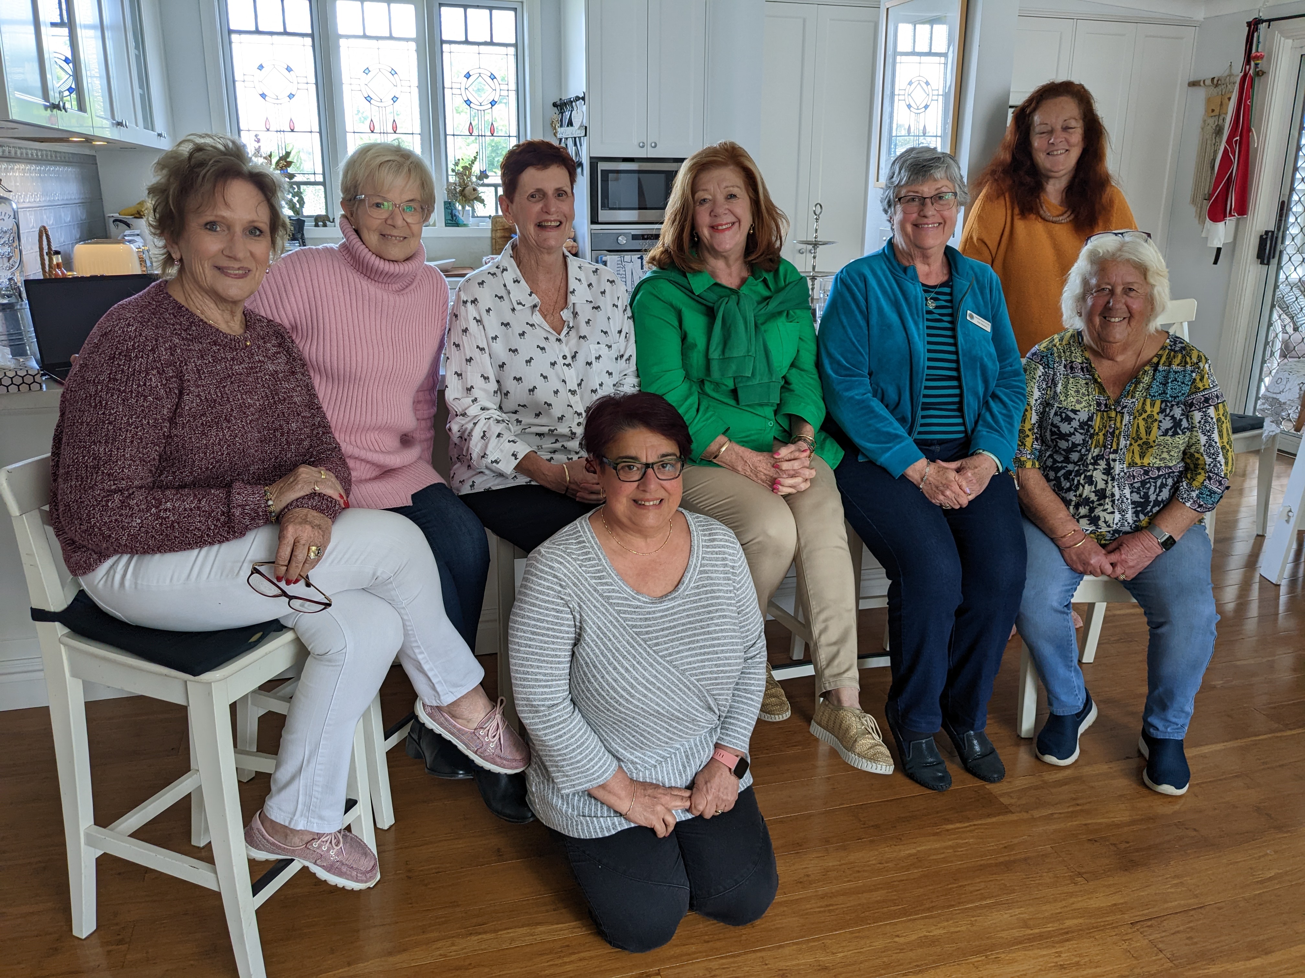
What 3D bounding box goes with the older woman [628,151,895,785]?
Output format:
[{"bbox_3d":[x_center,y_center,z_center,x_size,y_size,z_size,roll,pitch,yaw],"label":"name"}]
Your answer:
[{"bbox_3d":[0.247,-0.084,2.474,0.534,1.450,0.590,-3,16,-12],"label":"older woman"}]

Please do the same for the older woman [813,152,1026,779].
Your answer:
[{"bbox_3d":[0.662,-0.074,2.467,0.488,1.440,0.604,0,15,-3],"label":"older woman"}]

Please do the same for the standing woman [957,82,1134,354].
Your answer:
[{"bbox_3d":[1.145,-0.334,3.054,0.477,1.635,0.349,5,16,15],"label":"standing woman"}]

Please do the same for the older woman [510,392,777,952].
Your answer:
[{"bbox_3d":[-0.021,0.292,2.007,0.516,0.970,0.586,-2,16,-10],"label":"older woman"}]

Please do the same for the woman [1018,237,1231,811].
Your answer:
[{"bbox_3d":[1.195,0.007,2.543,0.541,1.250,0.696,5,16,17],"label":"woman"}]

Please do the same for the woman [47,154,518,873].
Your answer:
[{"bbox_3d":[-0.659,0.068,1.733,0.640,1.280,0.600,14,20,40],"label":"woman"}]

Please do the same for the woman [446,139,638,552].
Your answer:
[{"bbox_3d":[-0.230,-0.084,2.378,0.440,1.395,0.621,-5,16,-19],"label":"woman"}]

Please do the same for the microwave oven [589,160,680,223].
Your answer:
[{"bbox_3d":[-0.077,-1.583,5.419,0.560,0.325,0.400,-4,16,-15],"label":"microwave oven"}]

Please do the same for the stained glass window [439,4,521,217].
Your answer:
[{"bbox_3d":[-0.919,-2.040,5.531,0.430,1.080,0.060,-4,16,-15],"label":"stained glass window"}]

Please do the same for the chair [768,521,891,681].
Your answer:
[{"bbox_3d":[0.584,0.122,2.750,0.420,0.910,0.460,-3,16,-13],"label":"chair"}]

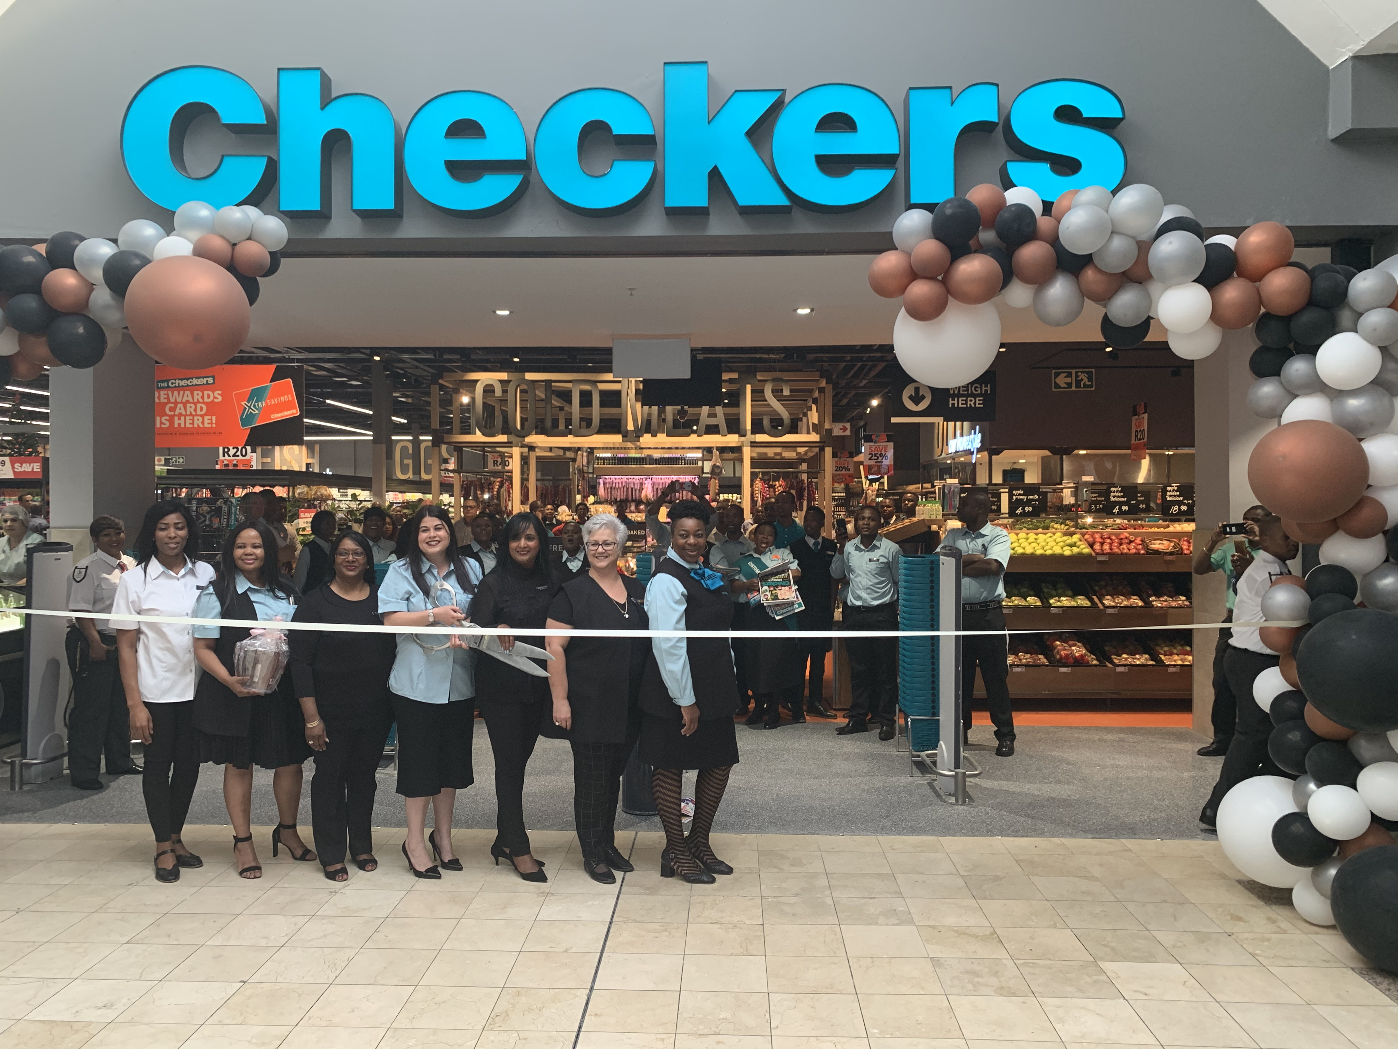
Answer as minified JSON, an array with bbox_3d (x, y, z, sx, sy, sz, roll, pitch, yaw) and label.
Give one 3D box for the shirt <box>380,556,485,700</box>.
[{"bbox_3d":[-1.220,0.475,4.760,0.470,0.670,0.310,0,1,-34],"label":"shirt"}]

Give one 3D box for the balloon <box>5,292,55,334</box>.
[{"bbox_3d":[-2.801,-0.881,4.400,0.185,0.178,0.185,0,1,2],"label":"balloon"}]

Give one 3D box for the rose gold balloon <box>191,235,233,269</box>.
[{"bbox_3d":[-2.175,-1.212,4.700,0.170,0.175,0.170,0,1,2],"label":"rose gold balloon"}]

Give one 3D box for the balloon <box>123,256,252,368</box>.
[{"bbox_3d":[-2.152,-0.894,4.420,0.478,0.476,0.478,0,1,2],"label":"balloon"}]

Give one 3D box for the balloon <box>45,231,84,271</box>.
[{"bbox_3d":[-2.856,-1.233,4.750,0.187,0.190,0.187,0,1,2],"label":"balloon"}]

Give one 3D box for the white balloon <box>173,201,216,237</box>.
[{"bbox_3d":[-2.201,-1.328,4.600,0.178,0.178,0.178,0,1,2],"label":"white balloon"}]

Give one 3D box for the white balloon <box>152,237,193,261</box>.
[{"bbox_3d":[-2.374,-1.213,4.750,0.175,0.180,0.175,0,1,2],"label":"white balloon"}]

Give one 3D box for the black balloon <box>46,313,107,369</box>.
[{"bbox_3d":[-2.595,-0.765,4.380,0.226,0.230,0.226,0,1,2],"label":"black balloon"}]

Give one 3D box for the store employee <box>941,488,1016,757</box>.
[{"bbox_3d":[1.896,0.676,7.220,0.550,1.760,0.400,1,1,27],"label":"store employee"}]

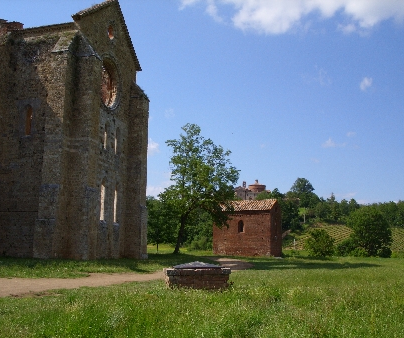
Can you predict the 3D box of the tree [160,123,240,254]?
[{"bbox_3d":[-0.151,1.807,50.023,7.890,13.397,7.495,0,-9,0],"label":"tree"}]

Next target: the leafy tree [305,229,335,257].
[{"bbox_3d":[11.267,7.007,47.001,2.853,2.682,2.710,-2,-9,13],"label":"leafy tree"}]

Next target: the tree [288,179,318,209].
[{"bbox_3d":[57.496,14.680,280.008,18.127,18.783,18.127,-1,-9,12],"label":"tree"}]

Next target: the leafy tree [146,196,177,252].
[{"bbox_3d":[-4.784,6.176,55.004,4.117,6.254,4.117,1,-9,-5],"label":"leafy tree"}]

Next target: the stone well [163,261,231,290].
[{"bbox_3d":[-0.183,3.615,16.967,2.100,0.900,1.700,2,-9,-9],"label":"stone well"}]

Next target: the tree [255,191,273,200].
[{"bbox_3d":[42.990,19.935,340.002,13.757,10.359,13.069,-1,-9,7],"label":"tree"}]

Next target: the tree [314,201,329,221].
[{"bbox_3d":[49.560,17.403,205.003,6.636,8.703,6.636,-2,-9,13],"label":"tree"}]

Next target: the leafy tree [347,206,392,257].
[{"bbox_3d":[17.282,6.454,51.003,4.540,5.173,4.313,-3,-10,18],"label":"leafy tree"}]

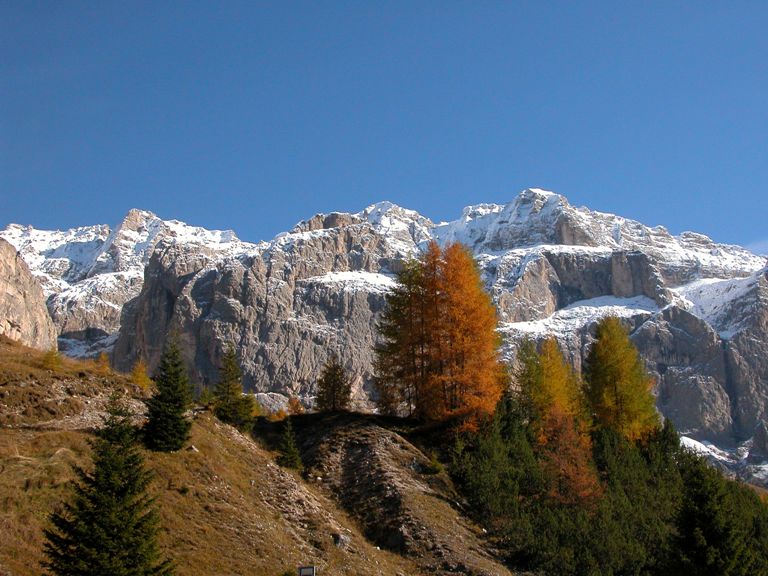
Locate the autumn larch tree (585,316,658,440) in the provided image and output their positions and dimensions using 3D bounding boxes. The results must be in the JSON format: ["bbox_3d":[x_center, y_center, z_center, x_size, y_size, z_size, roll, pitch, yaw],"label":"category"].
[{"bbox_3d":[13.032,5.240,56.000,3.980,7.350,3.900,0,-9,0],"label":"autumn larch tree"}]

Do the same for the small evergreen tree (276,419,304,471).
[{"bbox_3d":[-3.796,6.327,41.000,1.020,2.170,1.000,0,-9,0],"label":"small evergreen tree"}]

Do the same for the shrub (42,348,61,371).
[{"bbox_3d":[-20.850,4.421,64.000,1.110,1.500,1.080,0,-9,0],"label":"shrub"}]

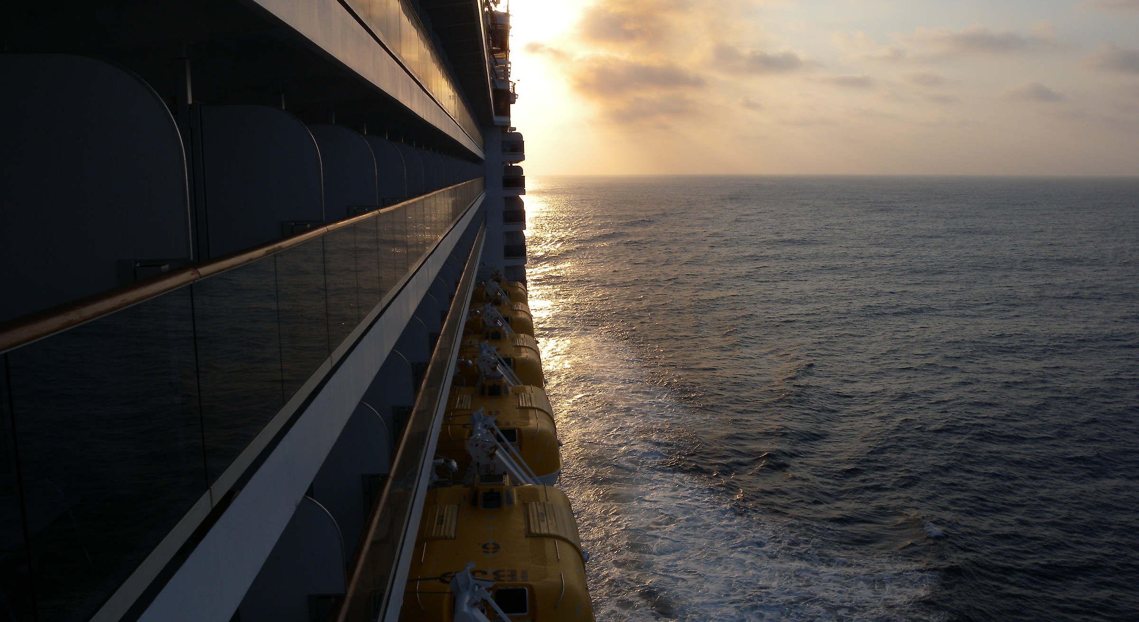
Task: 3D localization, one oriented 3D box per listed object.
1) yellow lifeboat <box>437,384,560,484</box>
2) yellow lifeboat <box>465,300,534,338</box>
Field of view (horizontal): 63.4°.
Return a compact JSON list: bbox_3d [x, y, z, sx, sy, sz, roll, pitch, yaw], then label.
[{"bbox_3d":[-2.571,4.271,32.102,4.300,3.200,9.300,-1,9,-4],"label":"yellow lifeboat"},{"bbox_3d":[-4.251,0.927,54.086,4.300,3.200,9.300,-1,9,-4],"label":"yellow lifeboat"}]

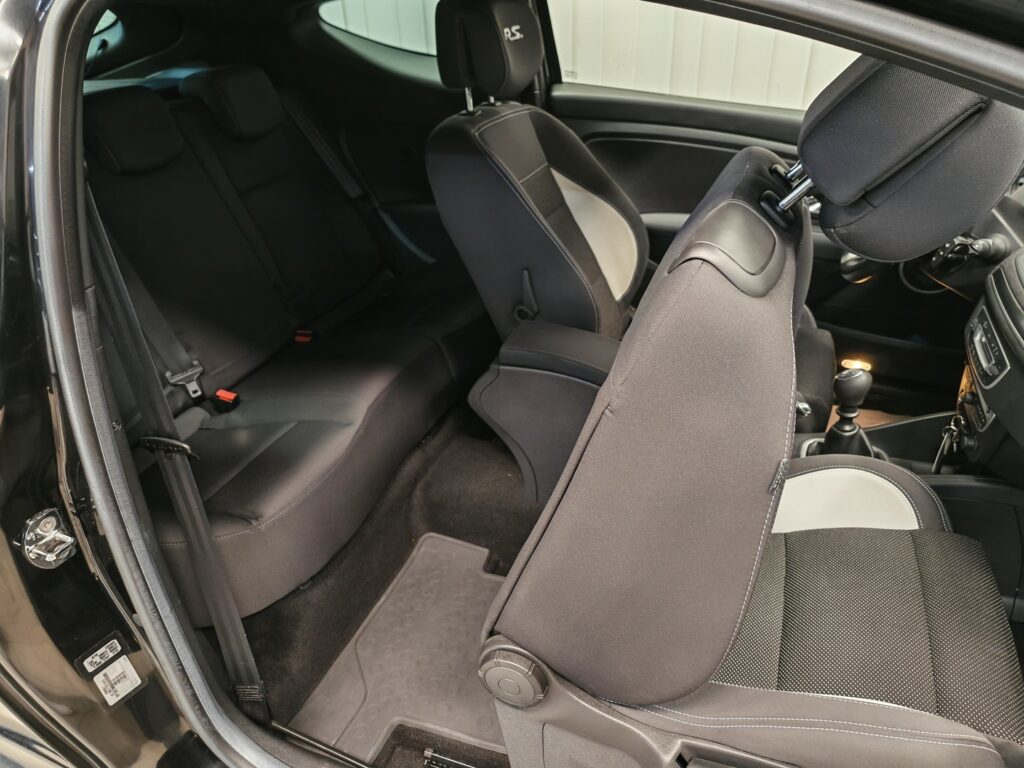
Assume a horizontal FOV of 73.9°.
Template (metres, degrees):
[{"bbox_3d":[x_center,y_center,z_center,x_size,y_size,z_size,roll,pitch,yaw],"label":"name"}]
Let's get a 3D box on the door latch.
[{"bbox_3d":[-0.501,0.169,0.735,0.036,0.064,0.045,13,34,25],"label":"door latch"}]

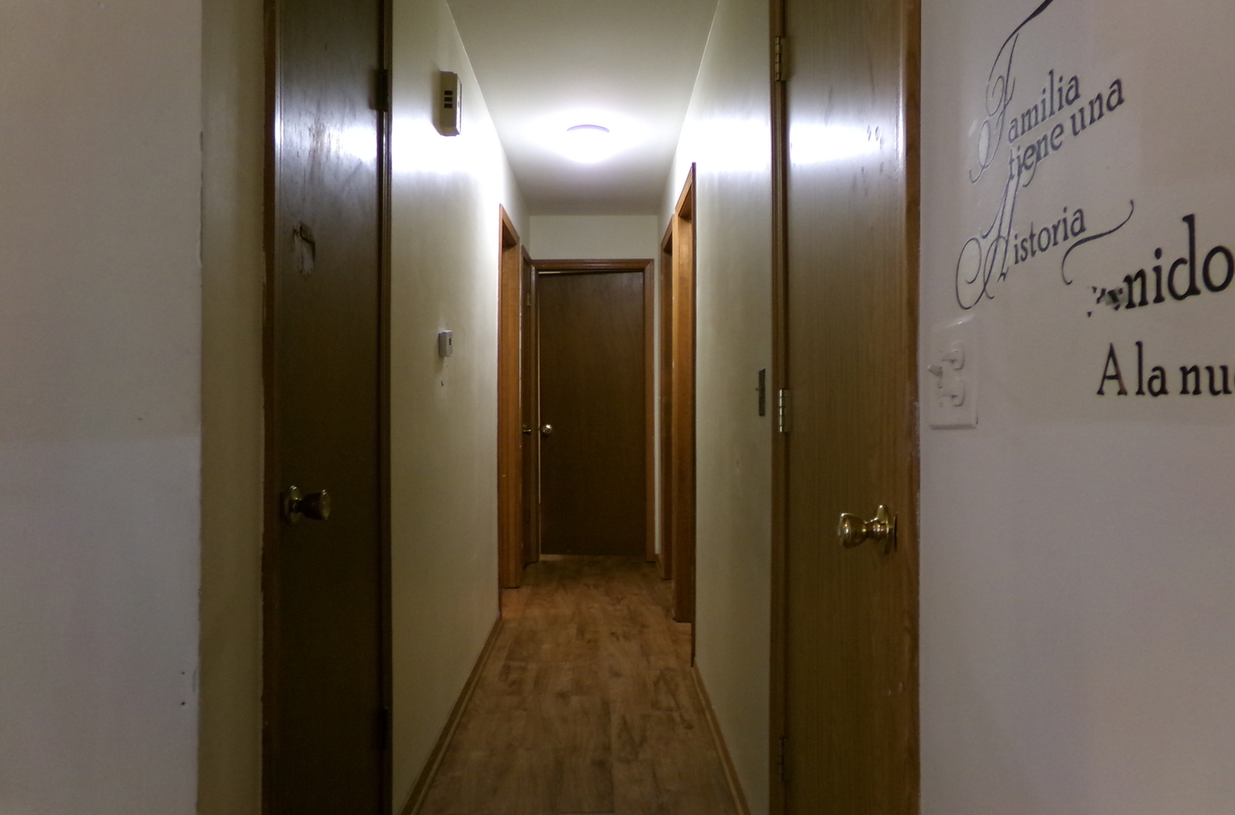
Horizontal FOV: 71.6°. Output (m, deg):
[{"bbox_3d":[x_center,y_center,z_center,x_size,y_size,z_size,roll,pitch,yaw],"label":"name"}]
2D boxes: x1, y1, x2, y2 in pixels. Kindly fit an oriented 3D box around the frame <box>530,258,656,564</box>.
[{"bbox_3d":[-0.176,0.026,6.028,0.866,2.120,0.120,0,0,-1],"label":"frame"}]

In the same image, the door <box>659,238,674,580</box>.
[{"bbox_3d":[0.345,0.029,5.017,0.130,2.120,0.855,0,0,-1],"label":"door"}]

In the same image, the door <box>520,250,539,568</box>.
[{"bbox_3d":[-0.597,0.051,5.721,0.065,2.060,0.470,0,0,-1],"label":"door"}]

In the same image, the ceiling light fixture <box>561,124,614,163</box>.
[{"bbox_3d":[-0.142,-1.278,4.165,0.255,0.110,0.255,0,0,-1],"label":"ceiling light fixture"}]

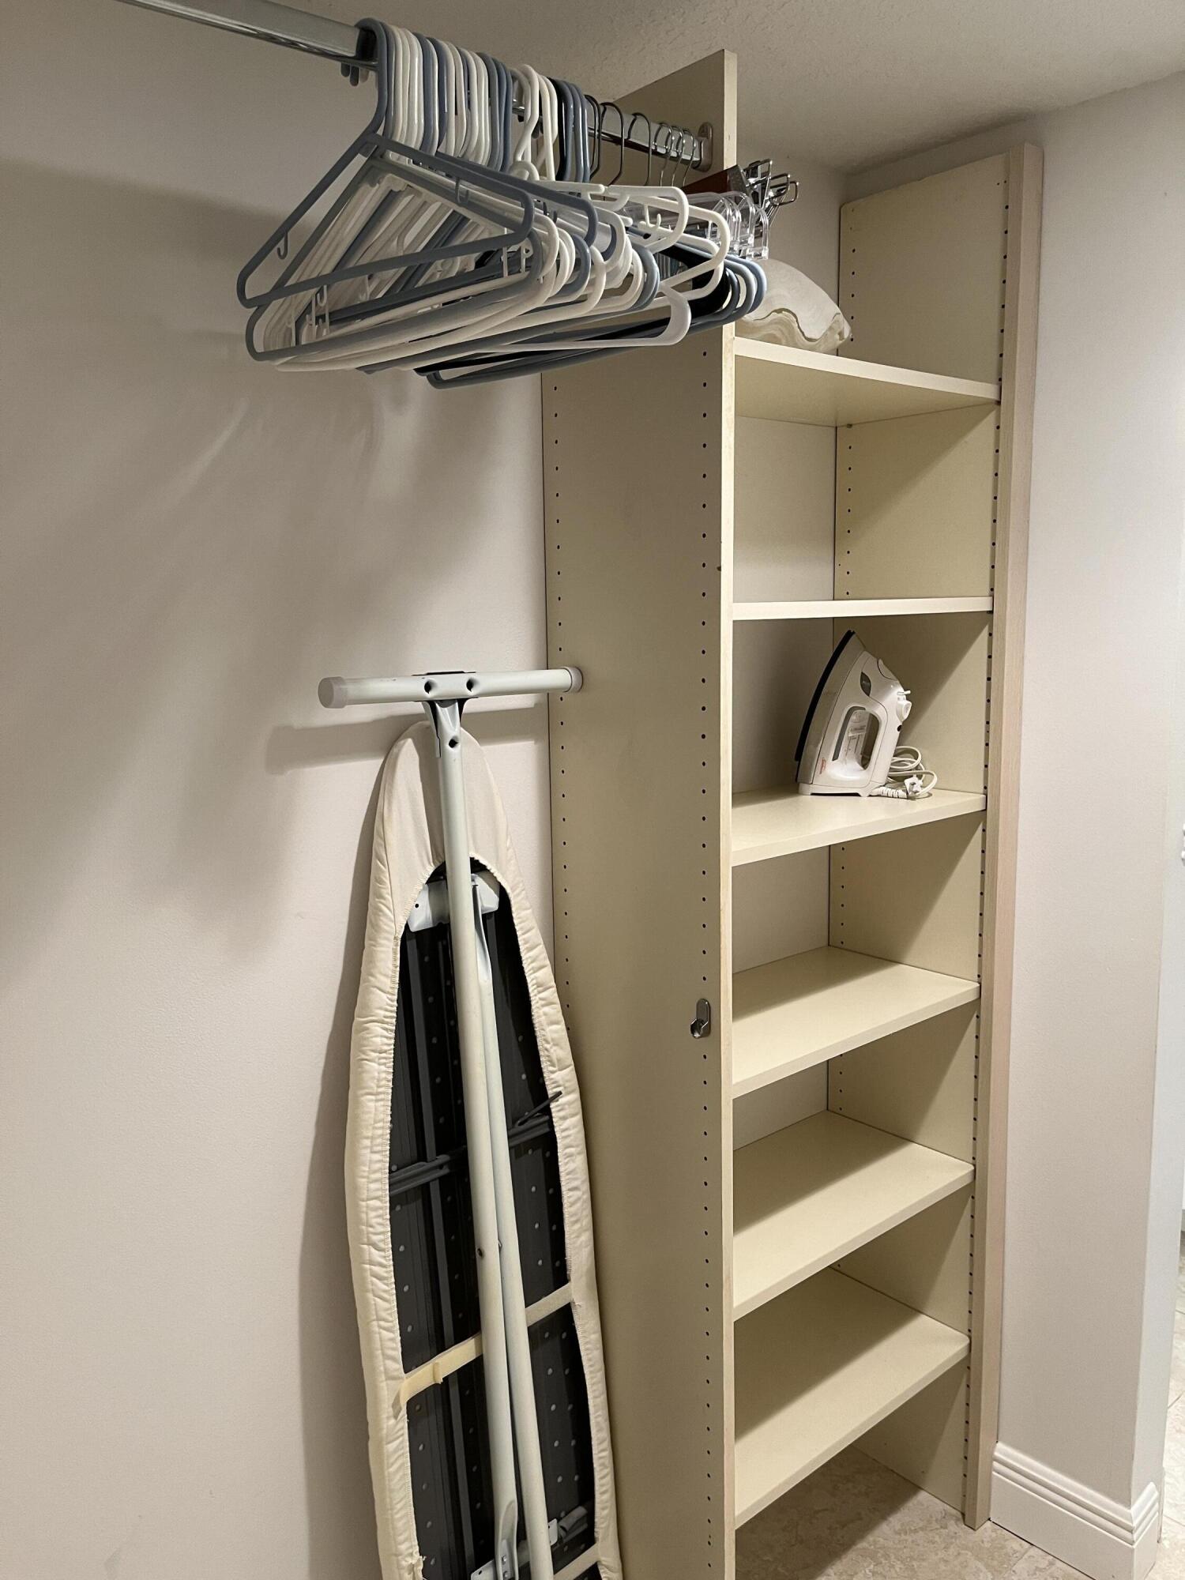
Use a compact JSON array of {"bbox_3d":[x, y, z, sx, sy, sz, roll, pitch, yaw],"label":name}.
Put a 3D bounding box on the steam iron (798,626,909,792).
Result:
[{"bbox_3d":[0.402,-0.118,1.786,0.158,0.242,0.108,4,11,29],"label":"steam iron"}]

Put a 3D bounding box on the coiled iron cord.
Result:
[{"bbox_3d":[0.460,-0.029,1.778,0.095,0.066,0.090,-9,12,-41],"label":"coiled iron cord"}]

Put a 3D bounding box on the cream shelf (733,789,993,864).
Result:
[{"bbox_3d":[0.271,0.035,1.670,0.566,0.019,0.287,-9,12,-39],"label":"cream shelf"}]

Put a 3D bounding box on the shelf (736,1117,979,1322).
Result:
[{"bbox_3d":[0.283,0.609,1.760,0.566,0.019,0.289,-9,12,-39],"label":"shelf"}]

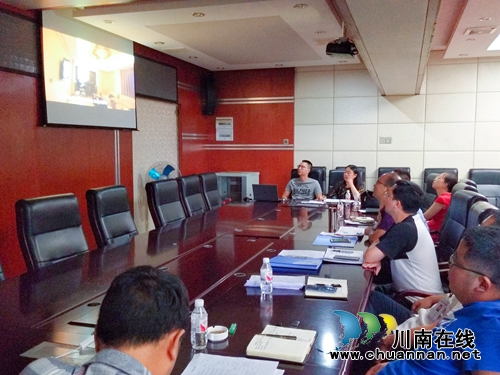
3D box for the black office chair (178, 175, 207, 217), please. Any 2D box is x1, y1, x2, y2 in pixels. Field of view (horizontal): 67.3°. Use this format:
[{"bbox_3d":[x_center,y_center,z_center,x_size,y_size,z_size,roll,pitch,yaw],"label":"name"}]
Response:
[{"bbox_3d":[-0.467,0.442,4.414,0.650,1.120,0.600,2,6,22],"label":"black office chair"}]

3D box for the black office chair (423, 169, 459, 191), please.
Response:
[{"bbox_3d":[2.937,0.311,5.799,0.600,1.120,0.660,3,7,23],"label":"black office chair"}]

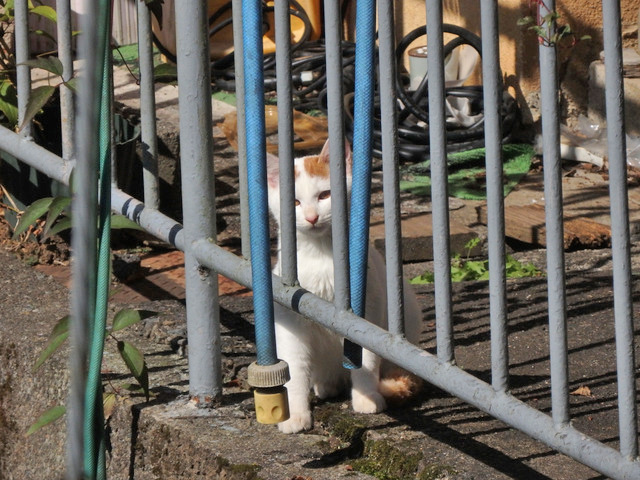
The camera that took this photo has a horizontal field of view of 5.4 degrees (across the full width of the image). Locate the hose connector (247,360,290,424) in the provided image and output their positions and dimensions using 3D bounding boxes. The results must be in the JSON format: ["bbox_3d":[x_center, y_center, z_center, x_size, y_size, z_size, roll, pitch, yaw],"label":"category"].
[{"bbox_3d":[-0.050,0.148,6.558,0.041,0.055,0.041,-5,16,1],"label":"hose connector"}]

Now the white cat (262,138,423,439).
[{"bbox_3d":[0.021,0.036,6.612,0.125,0.265,0.205,2,13,18],"label":"white cat"}]

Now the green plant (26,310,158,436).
[{"bbox_3d":[-0.227,0.132,6.710,0.125,0.115,0.100,-2,12,0],"label":"green plant"}]

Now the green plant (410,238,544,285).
[{"bbox_3d":[0.168,0.024,7.207,0.138,0.038,0.080,-2,12,0],"label":"green plant"}]

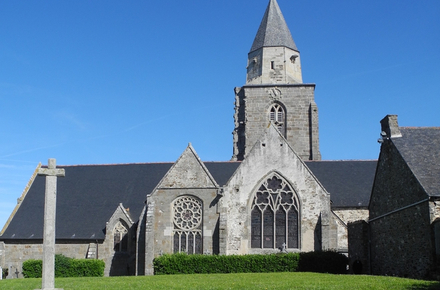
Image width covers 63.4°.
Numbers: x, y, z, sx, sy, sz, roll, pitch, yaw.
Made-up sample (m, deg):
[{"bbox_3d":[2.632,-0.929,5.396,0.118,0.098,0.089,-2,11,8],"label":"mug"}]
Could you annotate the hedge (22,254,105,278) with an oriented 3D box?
[{"bbox_3d":[-9.500,7.421,21.849,4.880,1.300,1.100,-1,-11,3],"label":"hedge"}]

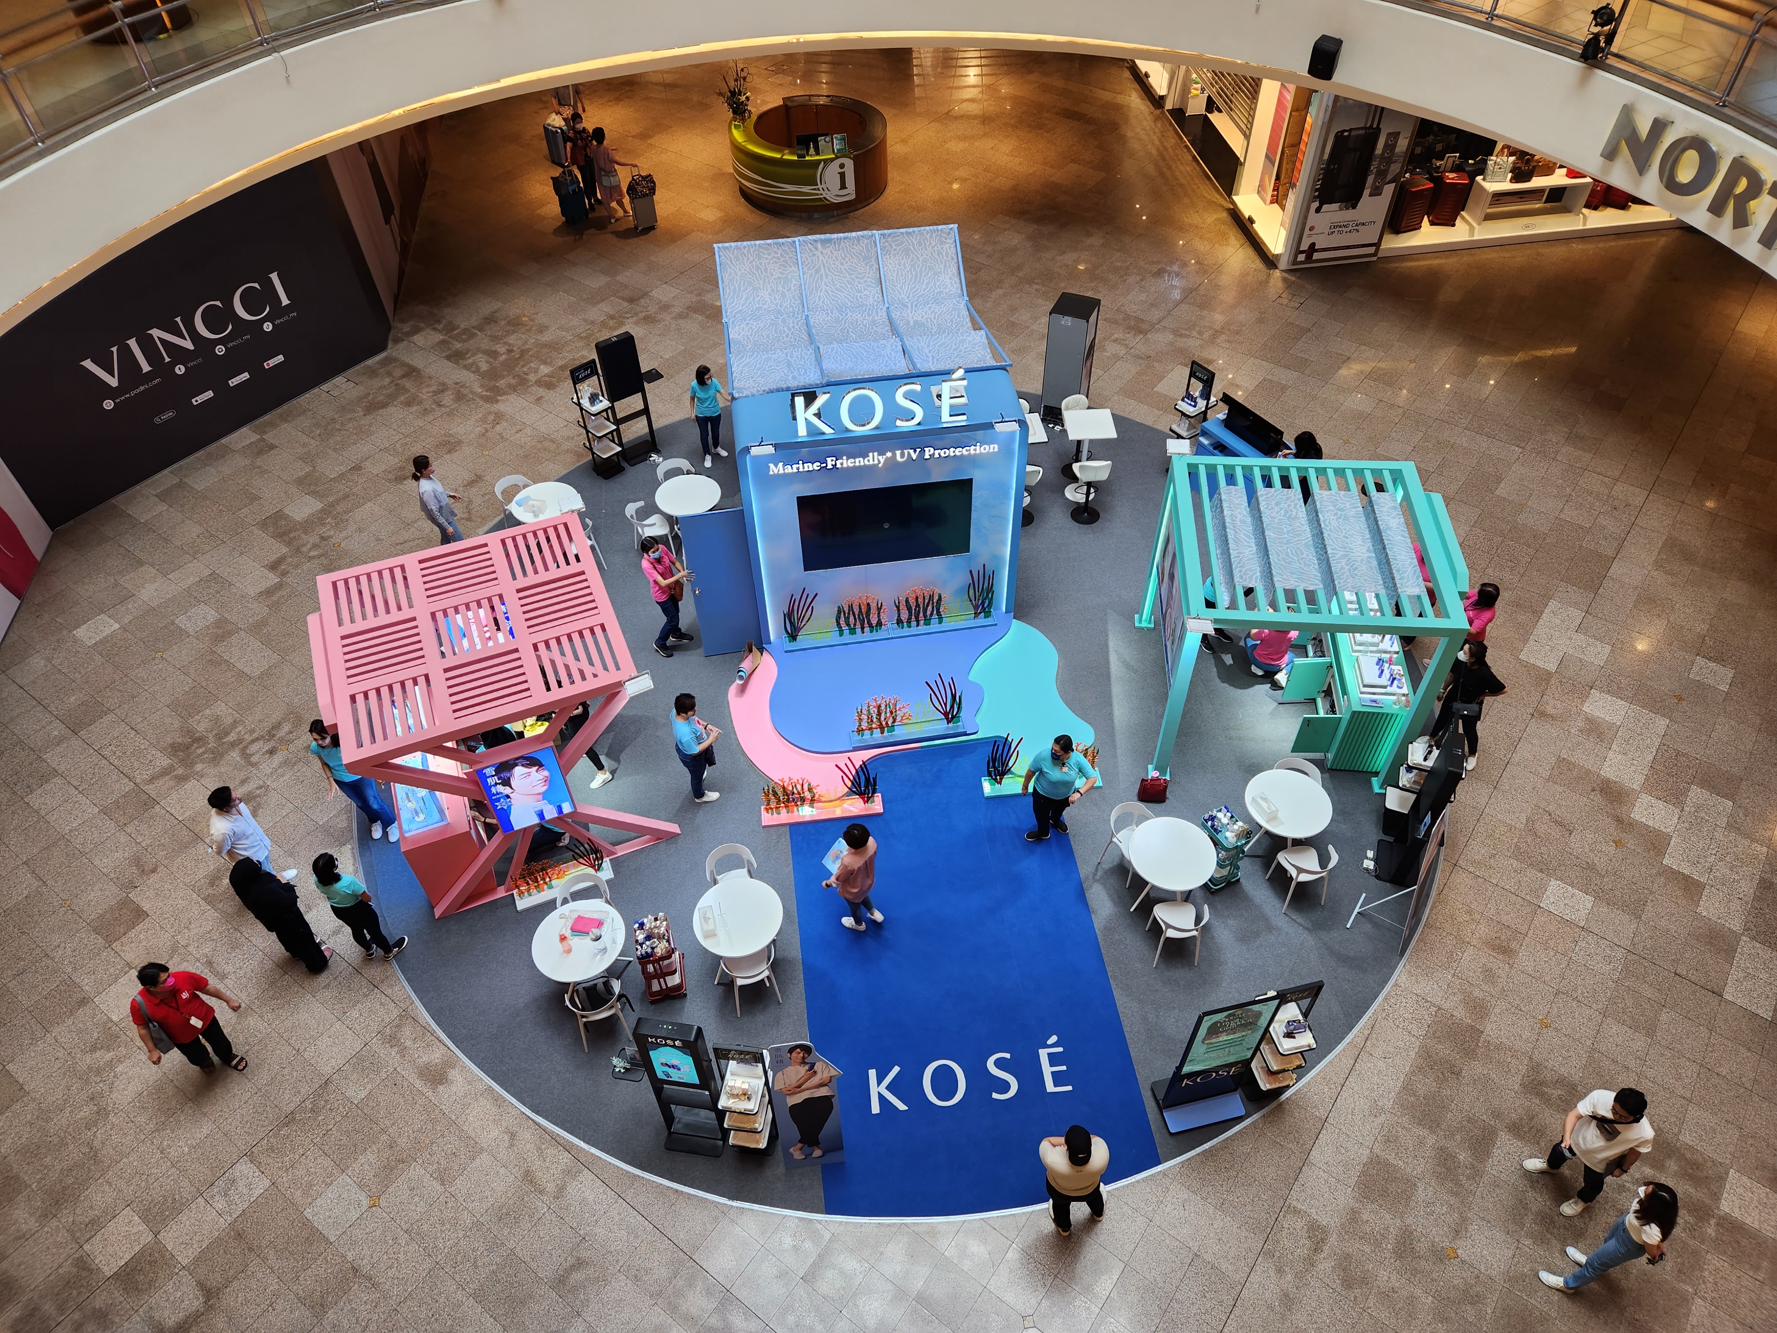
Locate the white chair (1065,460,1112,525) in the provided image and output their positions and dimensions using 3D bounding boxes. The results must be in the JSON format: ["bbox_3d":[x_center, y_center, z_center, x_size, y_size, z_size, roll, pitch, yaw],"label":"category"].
[{"bbox_3d":[2.551,-2.307,15.067,0.480,1.000,0.470,0,46,2],"label":"white chair"}]

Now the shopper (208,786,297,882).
[{"bbox_3d":[-5.999,1.643,11.140,0.480,1.650,0.520,-33,54,-26],"label":"shopper"}]

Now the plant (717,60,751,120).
[{"bbox_3d":[-2.818,-10.406,21.393,0.560,0.980,0.540,-2,46,0],"label":"plant"}]

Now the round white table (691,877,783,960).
[{"bbox_3d":[-1.324,2.467,10.707,0.800,0.740,0.800,-2,47,0],"label":"round white table"}]

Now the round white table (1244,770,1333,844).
[{"bbox_3d":[3.834,1.555,11.537,0.800,0.740,0.800,-1,46,1],"label":"round white table"}]

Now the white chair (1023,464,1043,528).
[{"bbox_3d":[1.668,-2.208,14.771,0.460,0.960,0.460,3,48,5],"label":"white chair"}]

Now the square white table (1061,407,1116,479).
[{"bbox_3d":[2.635,-2.764,15.724,0.610,1.100,0.620,-2,46,0],"label":"square white table"}]

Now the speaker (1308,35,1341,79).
[{"bbox_3d":[5.603,-7.785,15.103,0.280,0.380,0.250,25,53,23],"label":"speaker"}]

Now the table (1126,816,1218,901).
[{"bbox_3d":[2.655,1.982,11.223,0.805,0.740,0.805,-1,47,1],"label":"table"}]

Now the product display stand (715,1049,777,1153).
[{"bbox_3d":[-1.090,3.377,9.269,0.400,1.620,0.360,5,48,6],"label":"product display stand"}]

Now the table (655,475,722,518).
[{"bbox_3d":[-2.442,-1.840,14.689,0.800,0.740,0.800,-2,47,0],"label":"table"}]

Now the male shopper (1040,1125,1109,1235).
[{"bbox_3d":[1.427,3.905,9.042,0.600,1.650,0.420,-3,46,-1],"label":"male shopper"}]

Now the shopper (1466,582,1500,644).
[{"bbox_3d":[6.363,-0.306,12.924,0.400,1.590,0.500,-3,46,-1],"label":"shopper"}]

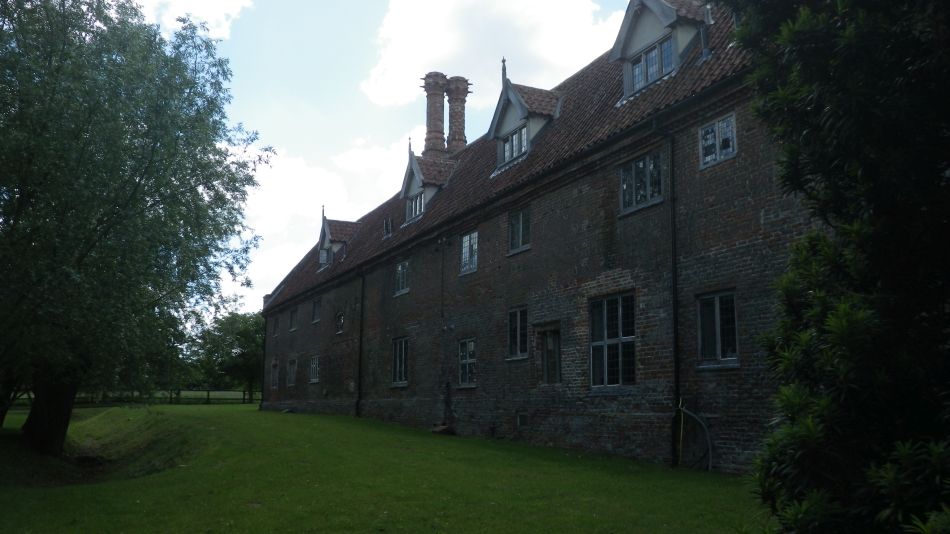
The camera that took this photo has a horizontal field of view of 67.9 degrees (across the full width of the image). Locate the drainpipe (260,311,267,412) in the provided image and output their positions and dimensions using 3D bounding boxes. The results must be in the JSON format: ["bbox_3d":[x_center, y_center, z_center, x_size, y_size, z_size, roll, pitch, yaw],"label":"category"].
[{"bbox_3d":[-11.823,5.221,39.492,0.140,5.447,0.120,7,-13,-27],"label":"drainpipe"}]

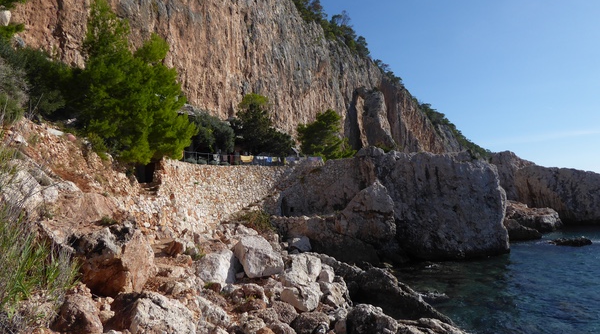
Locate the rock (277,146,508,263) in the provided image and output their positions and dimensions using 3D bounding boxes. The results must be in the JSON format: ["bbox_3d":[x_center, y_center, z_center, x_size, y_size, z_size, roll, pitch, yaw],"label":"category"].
[{"bbox_3d":[10.300,3.900,46.000,25.500,11.200,9.500,0,-2,-17],"label":"rock"}]

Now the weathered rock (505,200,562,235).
[{"bbox_3d":[36.000,7.500,65.000,9.800,4.600,6.000,0,-1,0],"label":"weathered rock"}]

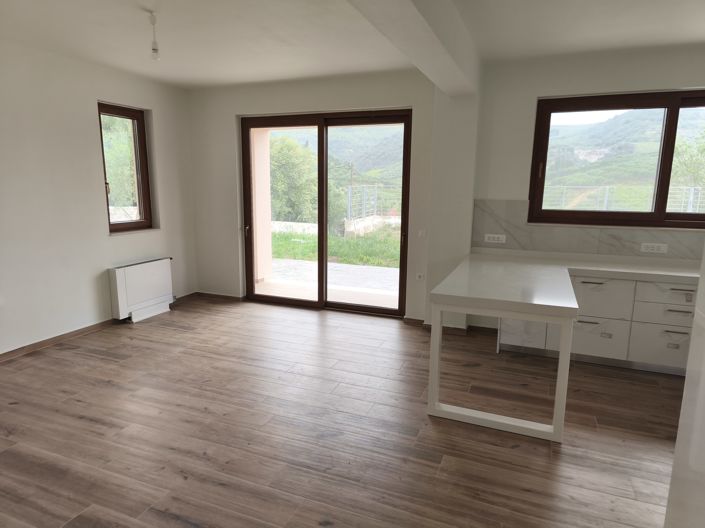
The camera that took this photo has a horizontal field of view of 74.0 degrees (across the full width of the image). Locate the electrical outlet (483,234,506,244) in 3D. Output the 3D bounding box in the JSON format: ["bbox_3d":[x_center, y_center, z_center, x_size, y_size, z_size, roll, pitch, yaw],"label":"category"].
[{"bbox_3d":[1.503,-0.265,4.919,0.203,0.082,0.020,4,11,22],"label":"electrical outlet"}]

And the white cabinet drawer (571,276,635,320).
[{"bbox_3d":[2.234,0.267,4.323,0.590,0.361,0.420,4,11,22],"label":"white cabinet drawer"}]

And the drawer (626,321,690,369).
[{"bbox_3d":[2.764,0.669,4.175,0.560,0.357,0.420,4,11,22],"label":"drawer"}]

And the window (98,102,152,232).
[{"bbox_3d":[-2.728,-1.110,5.542,0.080,1.435,0.705,4,11,22],"label":"window"}]

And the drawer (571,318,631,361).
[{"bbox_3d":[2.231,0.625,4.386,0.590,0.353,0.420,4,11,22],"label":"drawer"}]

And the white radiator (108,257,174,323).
[{"bbox_3d":[-2.527,0.317,5.639,0.148,0.659,0.828,4,11,22],"label":"white radiator"}]

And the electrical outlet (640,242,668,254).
[{"bbox_3d":[2.836,-0.146,4.392,0.208,0.085,0.020,4,11,22],"label":"electrical outlet"}]

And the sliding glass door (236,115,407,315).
[{"bbox_3d":[-0.370,-0.610,5.897,2.265,2.429,0.120,4,11,22],"label":"sliding glass door"}]

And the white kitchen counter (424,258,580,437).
[{"bbox_3d":[1.313,0.520,3.975,0.910,0.895,1.955,4,11,22],"label":"white kitchen counter"}]

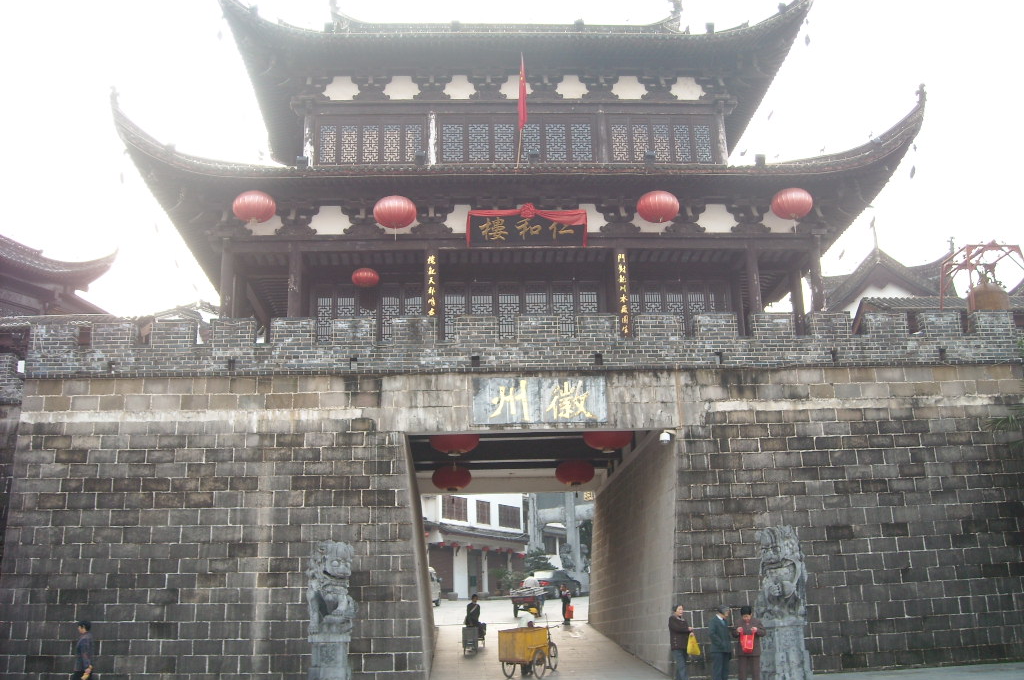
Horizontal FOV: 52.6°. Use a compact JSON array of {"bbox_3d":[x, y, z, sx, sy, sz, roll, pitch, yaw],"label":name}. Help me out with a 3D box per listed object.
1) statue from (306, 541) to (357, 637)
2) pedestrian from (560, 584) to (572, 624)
[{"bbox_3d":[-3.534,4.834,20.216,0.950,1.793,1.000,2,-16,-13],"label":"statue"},{"bbox_3d":[1.944,9.495,37.168,0.330,1.400,0.400,5,-17,-22],"label":"pedestrian"}]

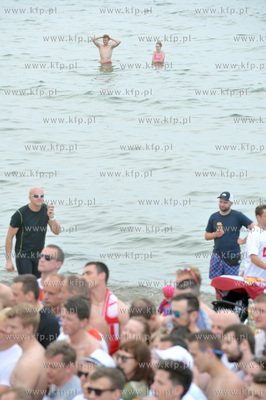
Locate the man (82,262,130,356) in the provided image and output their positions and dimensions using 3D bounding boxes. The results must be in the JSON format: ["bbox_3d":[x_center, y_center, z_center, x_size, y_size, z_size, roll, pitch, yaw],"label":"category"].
[{"bbox_3d":[-0.221,1.399,17.947,0.360,1.820,0.540,-9,13,-44],"label":"man"}]

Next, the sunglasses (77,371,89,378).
[{"bbox_3d":[-0.221,1.030,12.932,0.140,0.048,0.142,-1,4,-34],"label":"sunglasses"}]

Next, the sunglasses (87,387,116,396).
[{"bbox_3d":[-0.157,1.083,12.487,0.140,0.048,0.142,-1,4,-37],"label":"sunglasses"}]

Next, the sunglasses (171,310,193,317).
[{"bbox_3d":[0.358,0.811,15.900,0.150,0.045,0.145,-5,11,-30],"label":"sunglasses"}]

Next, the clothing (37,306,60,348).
[{"bbox_3d":[-0.742,1.085,16.900,0.320,0.700,0.520,-8,12,-39],"label":"clothing"}]

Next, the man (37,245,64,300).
[{"bbox_3d":[-0.663,1.254,18.445,0.340,1.790,0.520,-8,12,-39],"label":"man"}]

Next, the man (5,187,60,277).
[{"bbox_3d":[-1.261,0.736,28.146,0.660,1.810,0.420,-5,11,-28],"label":"man"}]

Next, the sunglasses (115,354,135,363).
[{"bbox_3d":[-0.038,1.103,15.500,0.145,0.050,0.145,-8,12,-39],"label":"sunglasses"}]

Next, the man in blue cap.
[{"bbox_3d":[1.232,0.790,28.347,0.620,1.820,0.400,3,10,20],"label":"man in blue cap"}]

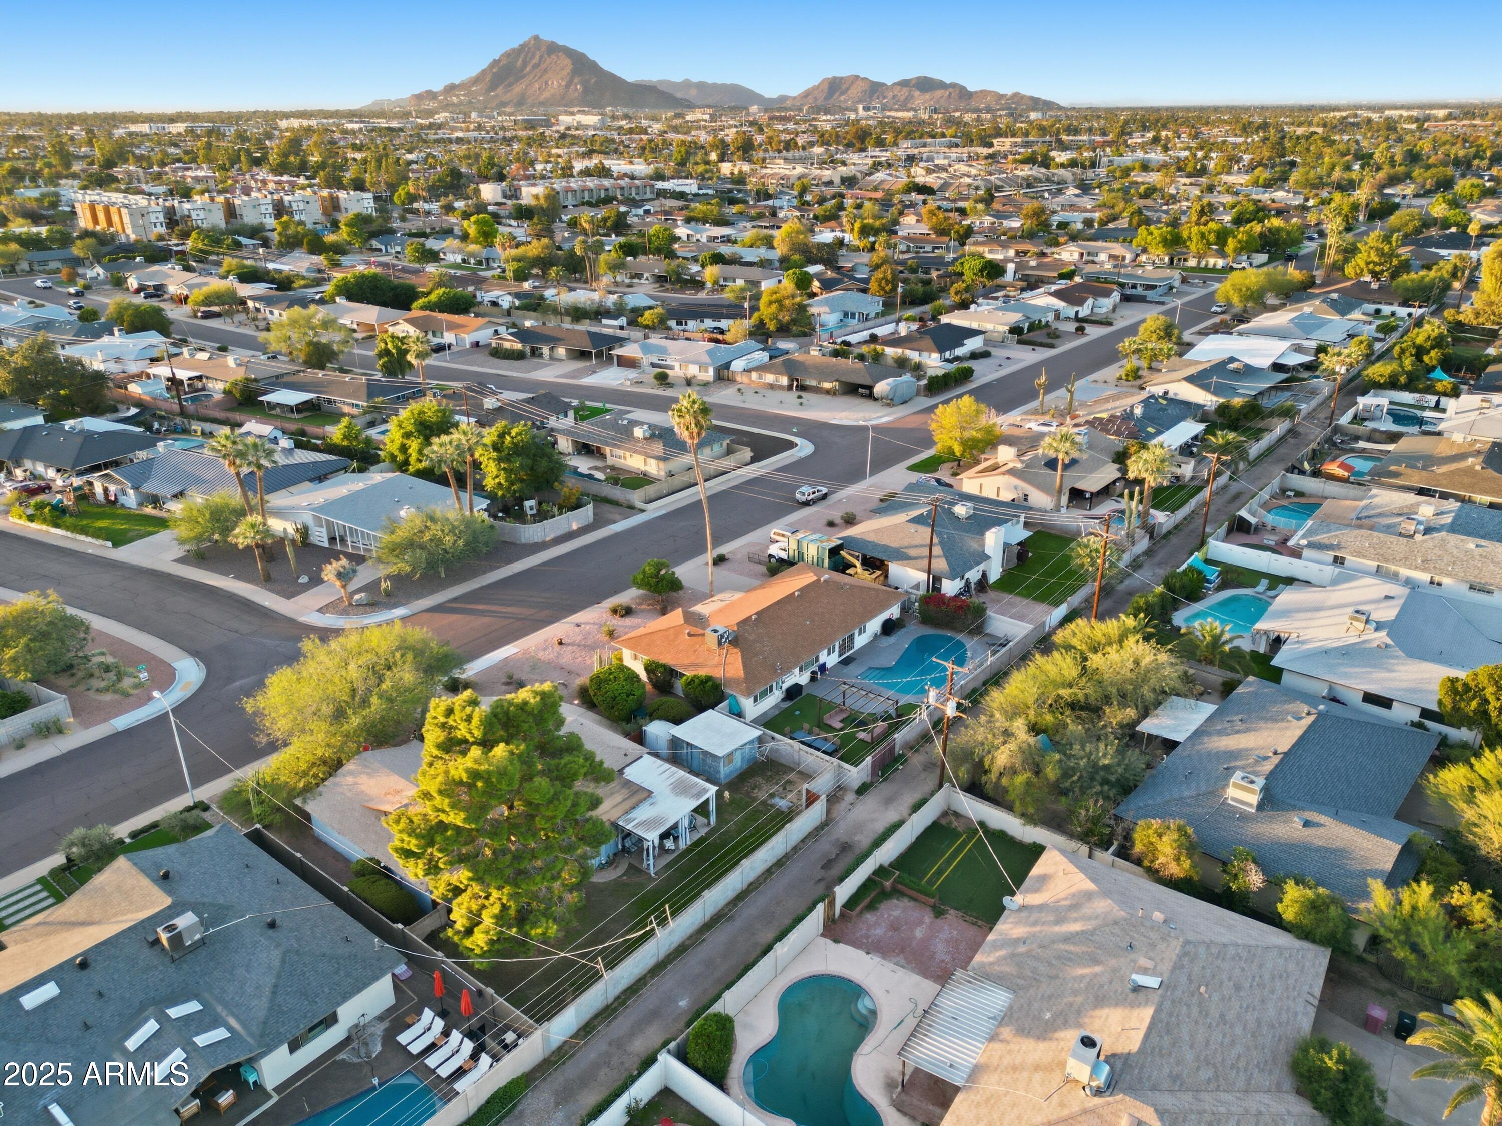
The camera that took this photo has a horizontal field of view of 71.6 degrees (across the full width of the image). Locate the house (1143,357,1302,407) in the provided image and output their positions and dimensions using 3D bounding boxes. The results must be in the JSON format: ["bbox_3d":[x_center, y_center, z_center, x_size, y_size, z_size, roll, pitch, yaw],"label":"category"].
[{"bbox_3d":[70.814,-27.689,159.359,17.164,4.400,23.336,17,29,35],"label":"house"}]

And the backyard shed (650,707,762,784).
[{"bbox_3d":[-2.398,12.491,70.722,4.700,2.350,3.900,18,30,36],"label":"backyard shed"}]

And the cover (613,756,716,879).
[{"bbox_3d":[-6.118,15.094,63.161,5.875,2.600,6.182,16,29,33],"label":"cover"}]

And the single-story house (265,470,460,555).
[{"bbox_3d":[-39.029,-5.221,107.902,19.954,4.100,12.568,11,26,23],"label":"single-story house"}]

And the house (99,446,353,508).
[{"bbox_3d":[-56.964,-9.364,112.388,21.000,4.500,16.700,13,27,27],"label":"house"}]

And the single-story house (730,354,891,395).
[{"bbox_3d":[11.659,-28.023,154.065,21.500,4.600,11.500,13,27,28],"label":"single-story house"}]

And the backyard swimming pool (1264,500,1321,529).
[{"bbox_3d":[55.917,-4.487,107.298,4.700,1.500,10.000,18,30,36],"label":"backyard swimming pool"}]

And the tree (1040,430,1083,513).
[{"bbox_3d":[33.860,-9.946,112.711,4.600,9.300,4.600,17,29,35],"label":"tree"}]

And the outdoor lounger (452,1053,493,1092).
[{"bbox_3d":[-12.496,23.158,46.957,0.660,0.930,1.750,18,30,35],"label":"outdoor lounger"}]

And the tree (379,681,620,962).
[{"bbox_3d":[-12.823,13.609,53.864,11.200,14.000,11.200,-7,25,-15],"label":"tree"}]

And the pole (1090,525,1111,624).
[{"bbox_3d":[29.323,0.784,87.121,2.300,10.000,0.400,17,29,35],"label":"pole"}]

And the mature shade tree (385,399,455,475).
[{"bbox_3d":[-40.158,-14.753,124.140,8.600,9.720,8.400,0,24,0],"label":"mature shade tree"}]

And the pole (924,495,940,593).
[{"bbox_3d":[15.842,-1.112,91.828,0.400,10.160,2.300,18,30,36],"label":"pole"}]

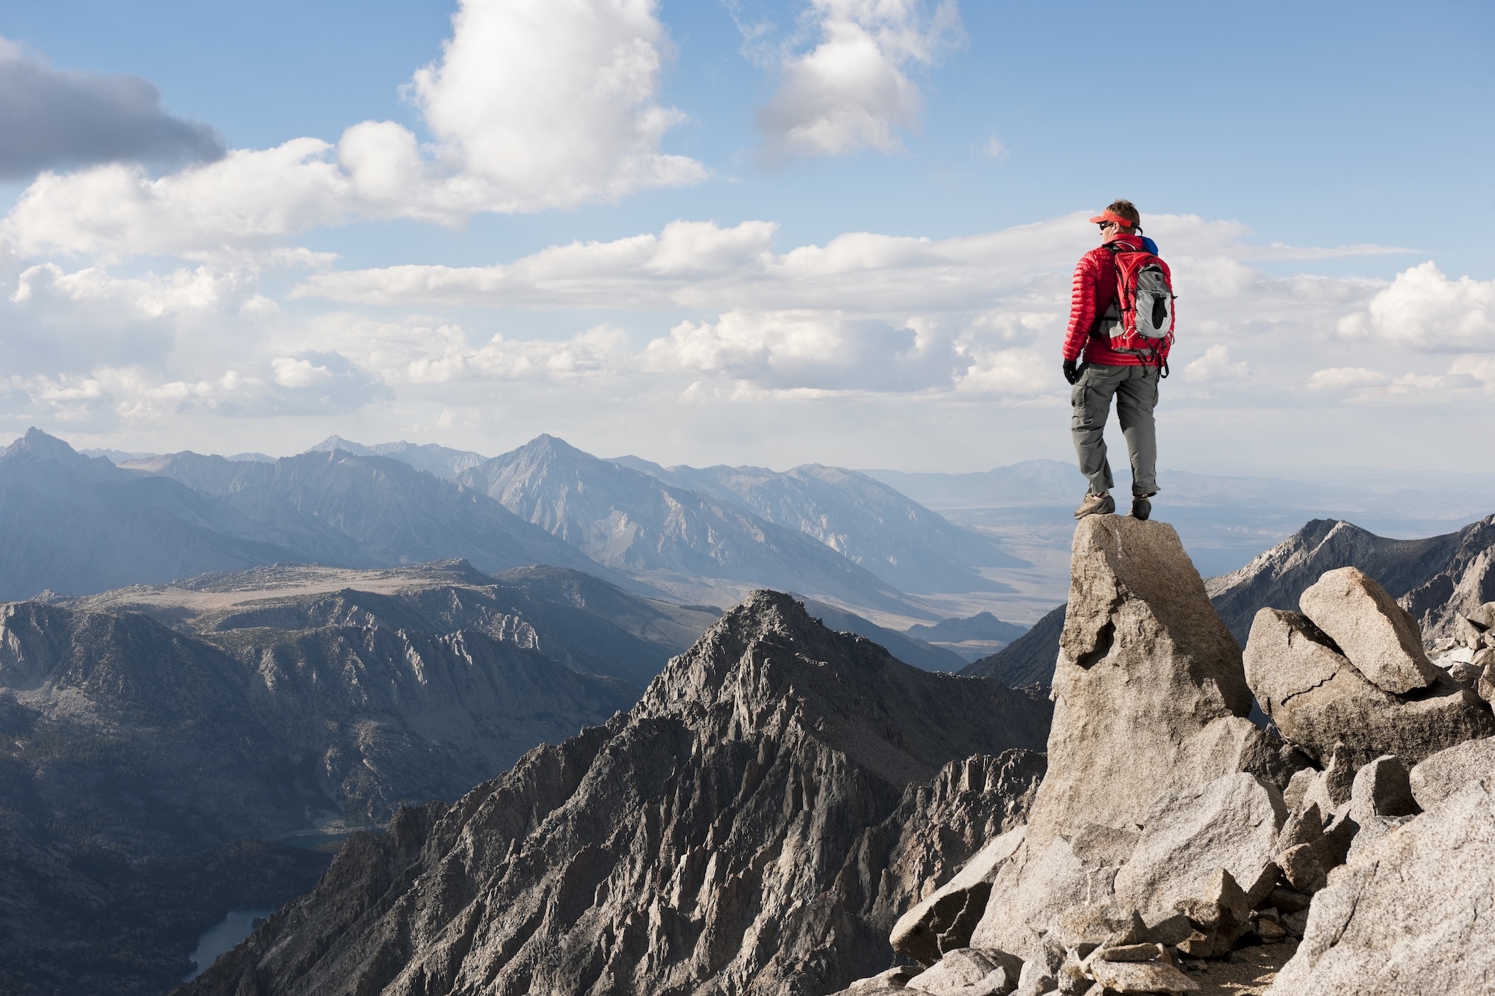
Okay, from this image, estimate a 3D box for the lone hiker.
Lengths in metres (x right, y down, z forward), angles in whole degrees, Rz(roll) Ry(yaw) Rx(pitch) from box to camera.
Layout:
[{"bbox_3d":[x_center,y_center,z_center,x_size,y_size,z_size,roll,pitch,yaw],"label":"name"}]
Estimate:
[{"bbox_3d":[2.066,-0.767,13.400,0.600,1.790,0.540,-1,2,-27],"label":"lone hiker"}]

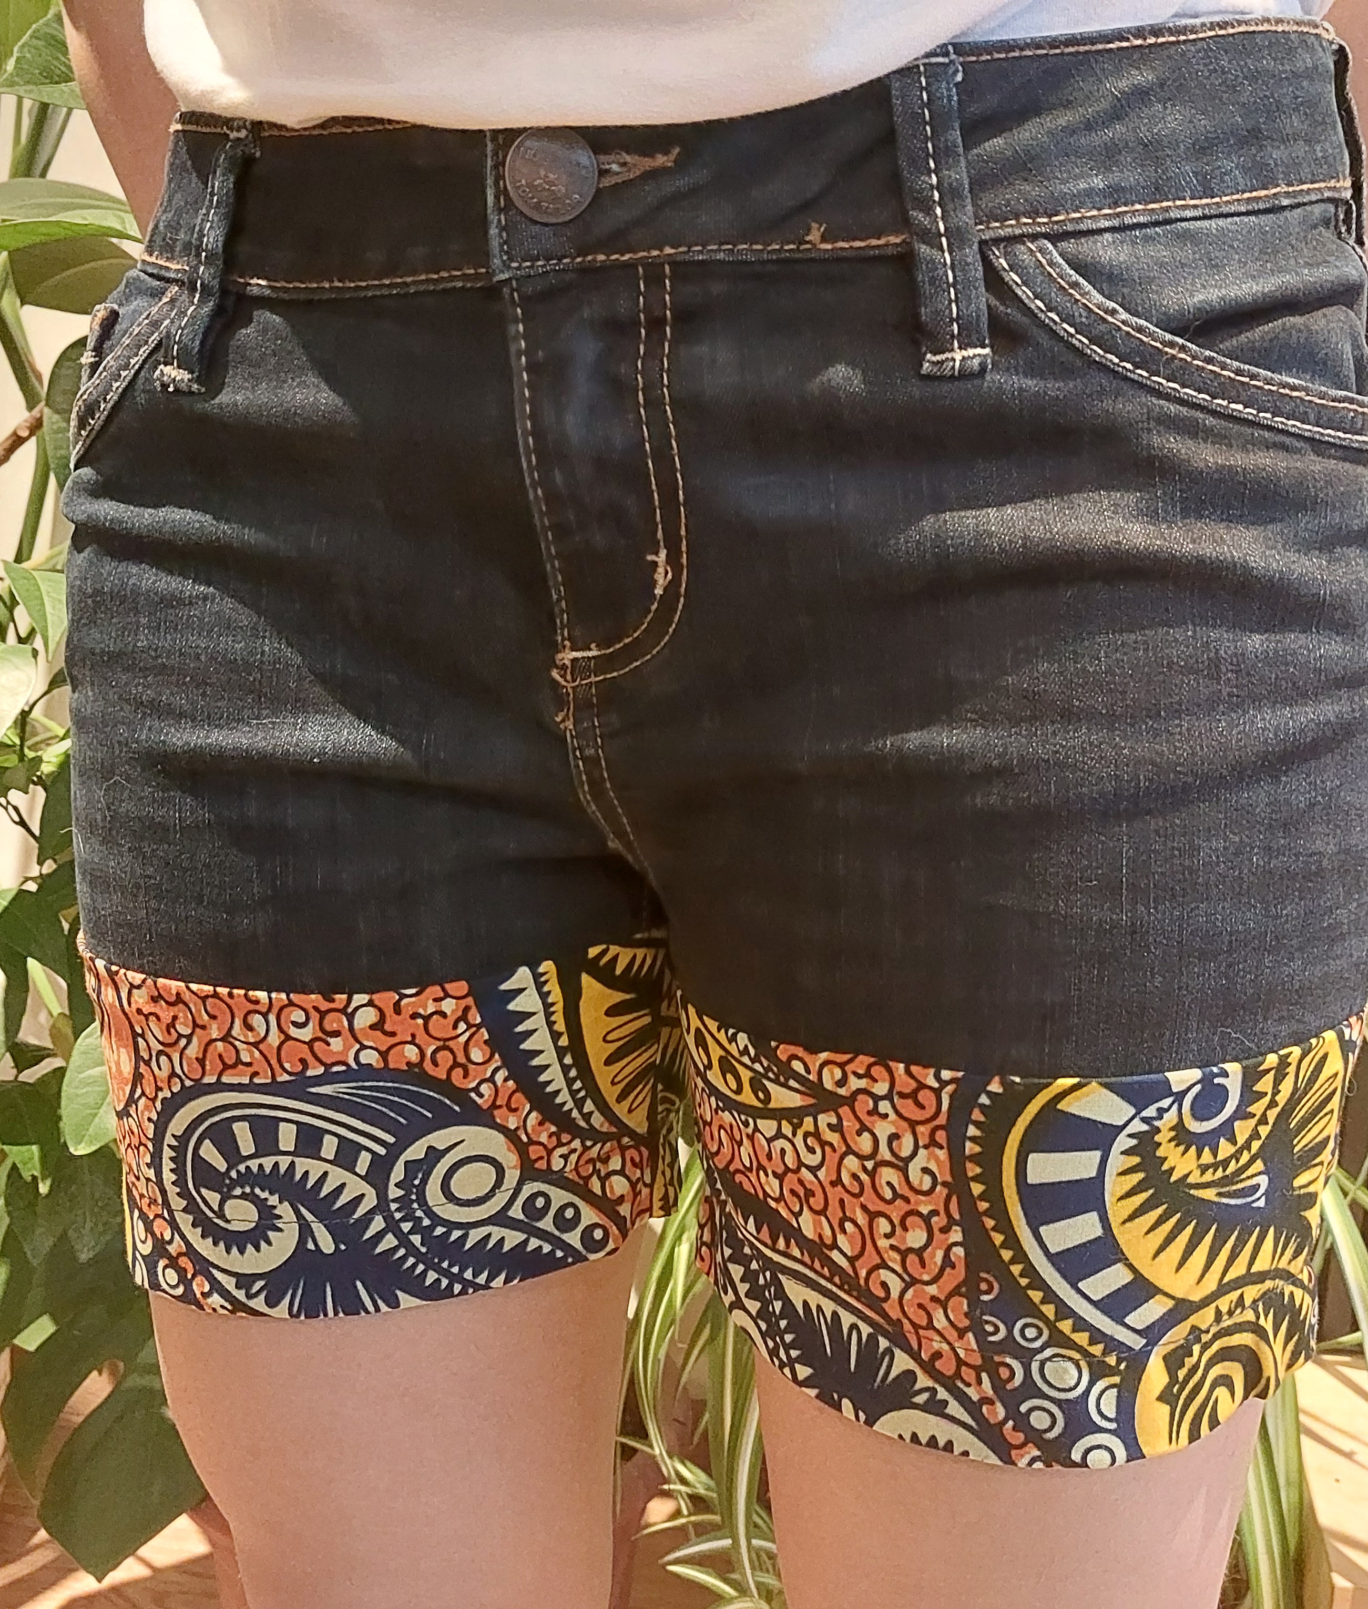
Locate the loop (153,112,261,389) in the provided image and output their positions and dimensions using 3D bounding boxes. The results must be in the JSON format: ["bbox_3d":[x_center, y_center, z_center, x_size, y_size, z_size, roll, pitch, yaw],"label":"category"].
[{"bbox_3d":[-0.118,-0.137,0.463,0.014,0.066,0.009,21,14,35],"label":"loop"}]

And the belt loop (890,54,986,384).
[{"bbox_3d":[0.055,-0.125,0.394,0.015,0.066,0.007,-5,12,0],"label":"belt loop"}]

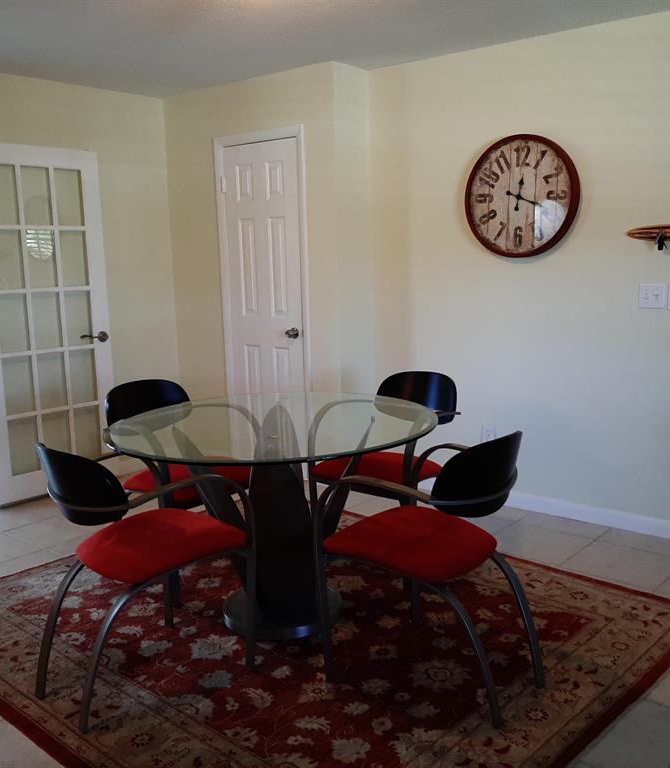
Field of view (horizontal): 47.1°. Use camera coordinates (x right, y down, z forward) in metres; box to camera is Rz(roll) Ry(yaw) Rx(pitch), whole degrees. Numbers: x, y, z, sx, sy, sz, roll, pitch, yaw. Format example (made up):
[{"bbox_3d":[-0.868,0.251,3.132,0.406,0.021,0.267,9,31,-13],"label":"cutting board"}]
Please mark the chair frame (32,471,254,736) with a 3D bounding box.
[{"bbox_3d":[-0.636,0.562,2.476,0.550,0.825,0.630,8,13,43],"label":"chair frame"}]

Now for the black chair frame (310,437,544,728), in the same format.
[{"bbox_3d":[0.329,0.544,2.438,0.630,0.825,0.550,7,13,40],"label":"black chair frame"}]

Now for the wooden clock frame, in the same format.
[{"bbox_3d":[0.932,-0.935,3.868,0.600,0.600,0.060,7,13,40],"label":"wooden clock frame"}]

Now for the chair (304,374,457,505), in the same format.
[{"bbox_3d":[0.273,0.394,3.328,0.550,0.825,0.630,6,12,36],"label":"chair"}]

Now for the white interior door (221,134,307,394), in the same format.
[{"bbox_3d":[-0.432,-0.425,4.698,0.630,2.030,0.050,7,13,40],"label":"white interior door"}]

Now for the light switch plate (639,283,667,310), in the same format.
[{"bbox_3d":[1.460,-0.404,3.548,0.117,0.115,0.018,7,13,40],"label":"light switch plate"}]

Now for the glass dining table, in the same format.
[{"bbox_3d":[-0.213,0.508,2.908,1.146,0.765,1.146,-1,10,0],"label":"glass dining table"}]

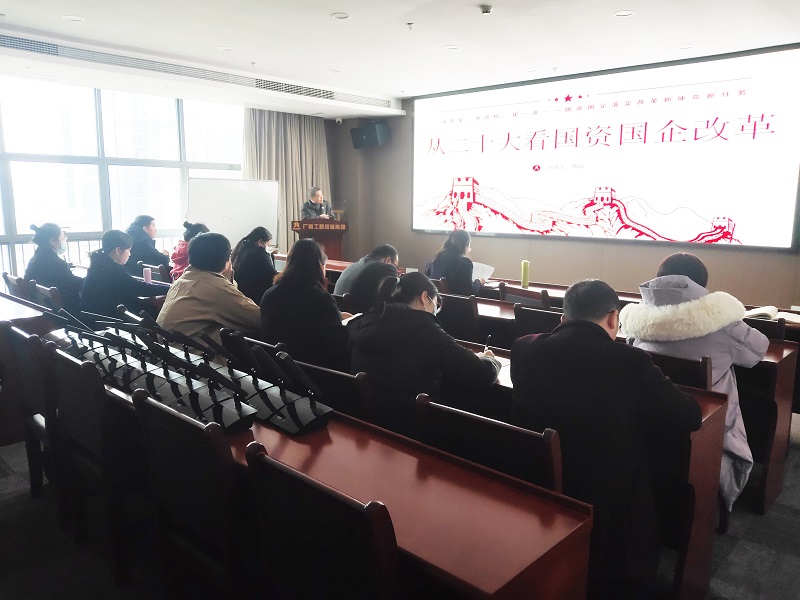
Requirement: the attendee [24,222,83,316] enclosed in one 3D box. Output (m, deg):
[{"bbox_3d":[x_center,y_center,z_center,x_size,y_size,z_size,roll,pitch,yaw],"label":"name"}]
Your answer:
[{"bbox_3d":[-3.157,-0.035,5.657,0.480,1.340,0.740,9,13,42],"label":"attendee"}]

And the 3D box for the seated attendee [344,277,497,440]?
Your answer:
[{"bbox_3d":[0.106,0.476,2.593,0.580,1.200,0.780,9,13,43],"label":"seated attendee"}]

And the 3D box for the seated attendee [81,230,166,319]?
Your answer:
[{"bbox_3d":[-2.322,0.078,5.067,0.480,1.310,0.740,9,13,42],"label":"seated attendee"}]

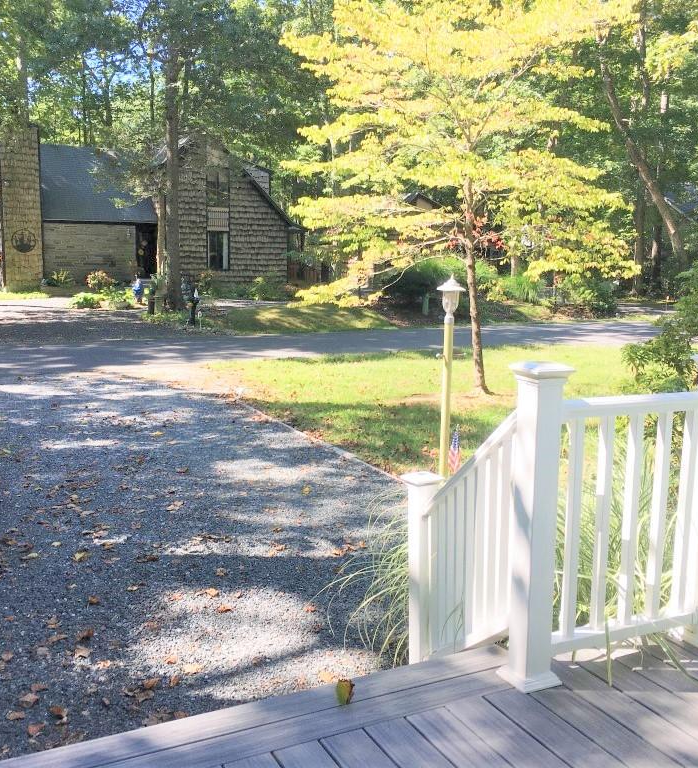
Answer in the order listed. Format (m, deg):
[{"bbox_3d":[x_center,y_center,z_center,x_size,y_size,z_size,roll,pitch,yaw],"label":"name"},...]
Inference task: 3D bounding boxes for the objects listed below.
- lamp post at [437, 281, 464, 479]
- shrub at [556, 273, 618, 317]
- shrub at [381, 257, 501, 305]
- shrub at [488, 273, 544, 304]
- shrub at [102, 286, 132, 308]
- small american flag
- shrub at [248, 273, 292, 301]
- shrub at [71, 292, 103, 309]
[{"bbox_3d":[0.847,0.131,7.253,0.240,2.080,0.240,1,9,7],"label":"lamp post"},{"bbox_3d":[8.167,-3.078,29.500,2.070,1.470,1.760,3,9,15],"label":"shrub"},{"bbox_3d":[3.165,-3.619,30.000,4.070,1.630,2.850,1,9,6],"label":"shrub"},{"bbox_3d":[6.016,-3.451,31.000,1.960,1.120,1.570,2,9,11],"label":"shrub"},{"bbox_3d":[-8.266,-3.075,30.500,1.030,0.760,0.930,-2,9,-15],"label":"shrub"},{"bbox_3d":[0.885,0.645,7.224,0.130,0.620,0.100,1,9,7],"label":"small american flag"},{"bbox_3d":[-3.151,-3.864,34.000,1.690,1.080,1.270,-1,9,-5],"label":"shrub"},{"bbox_3d":[-9.368,-2.969,30.500,1.100,0.550,0.990,-2,9,-17],"label":"shrub"}]

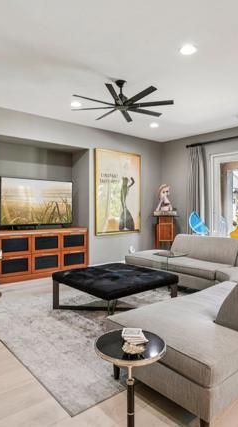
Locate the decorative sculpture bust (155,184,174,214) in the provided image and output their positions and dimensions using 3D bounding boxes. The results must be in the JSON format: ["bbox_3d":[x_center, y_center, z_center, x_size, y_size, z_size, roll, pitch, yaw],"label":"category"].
[{"bbox_3d":[1.114,-0.350,6.968,0.375,0.697,0.281,0,2,-18],"label":"decorative sculpture bust"}]

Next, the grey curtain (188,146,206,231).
[{"bbox_3d":[1.792,-0.192,6.605,0.134,2.693,0.516,-1,2,-40],"label":"grey curtain"}]

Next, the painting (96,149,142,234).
[{"bbox_3d":[0.035,-0.456,6.536,1.353,1.876,0.048,-1,2,-40],"label":"painting"}]

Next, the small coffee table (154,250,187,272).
[{"bbox_3d":[0.759,0.920,4.302,0.523,0.596,0.536,-1,2,-40],"label":"small coffee table"}]

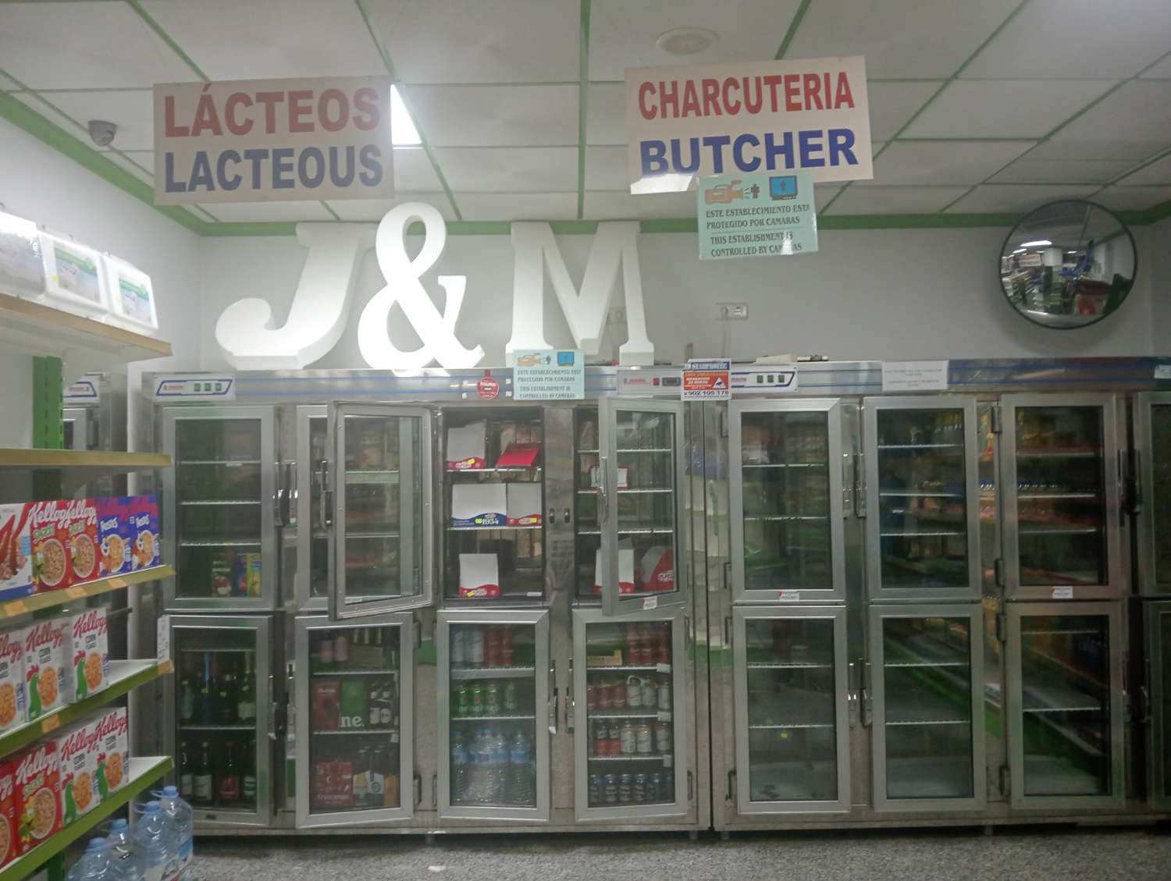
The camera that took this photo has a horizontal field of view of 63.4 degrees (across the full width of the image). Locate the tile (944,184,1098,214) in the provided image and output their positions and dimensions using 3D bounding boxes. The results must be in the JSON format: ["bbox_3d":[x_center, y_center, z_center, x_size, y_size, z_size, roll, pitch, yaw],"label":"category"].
[{"bbox_3d":[2.122,-1.182,4.607,0.612,0.015,0.463,-1,-2,-1],"label":"tile"}]

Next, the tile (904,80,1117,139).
[{"bbox_3d":[1.502,-1.196,3.418,0.606,0.030,0.606,-1,-1,0],"label":"tile"}]

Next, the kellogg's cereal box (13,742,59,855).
[{"bbox_3d":[-1.453,0.929,2.466,0.065,0.238,0.204,-1,-2,-1],"label":"kellogg's cereal box"}]

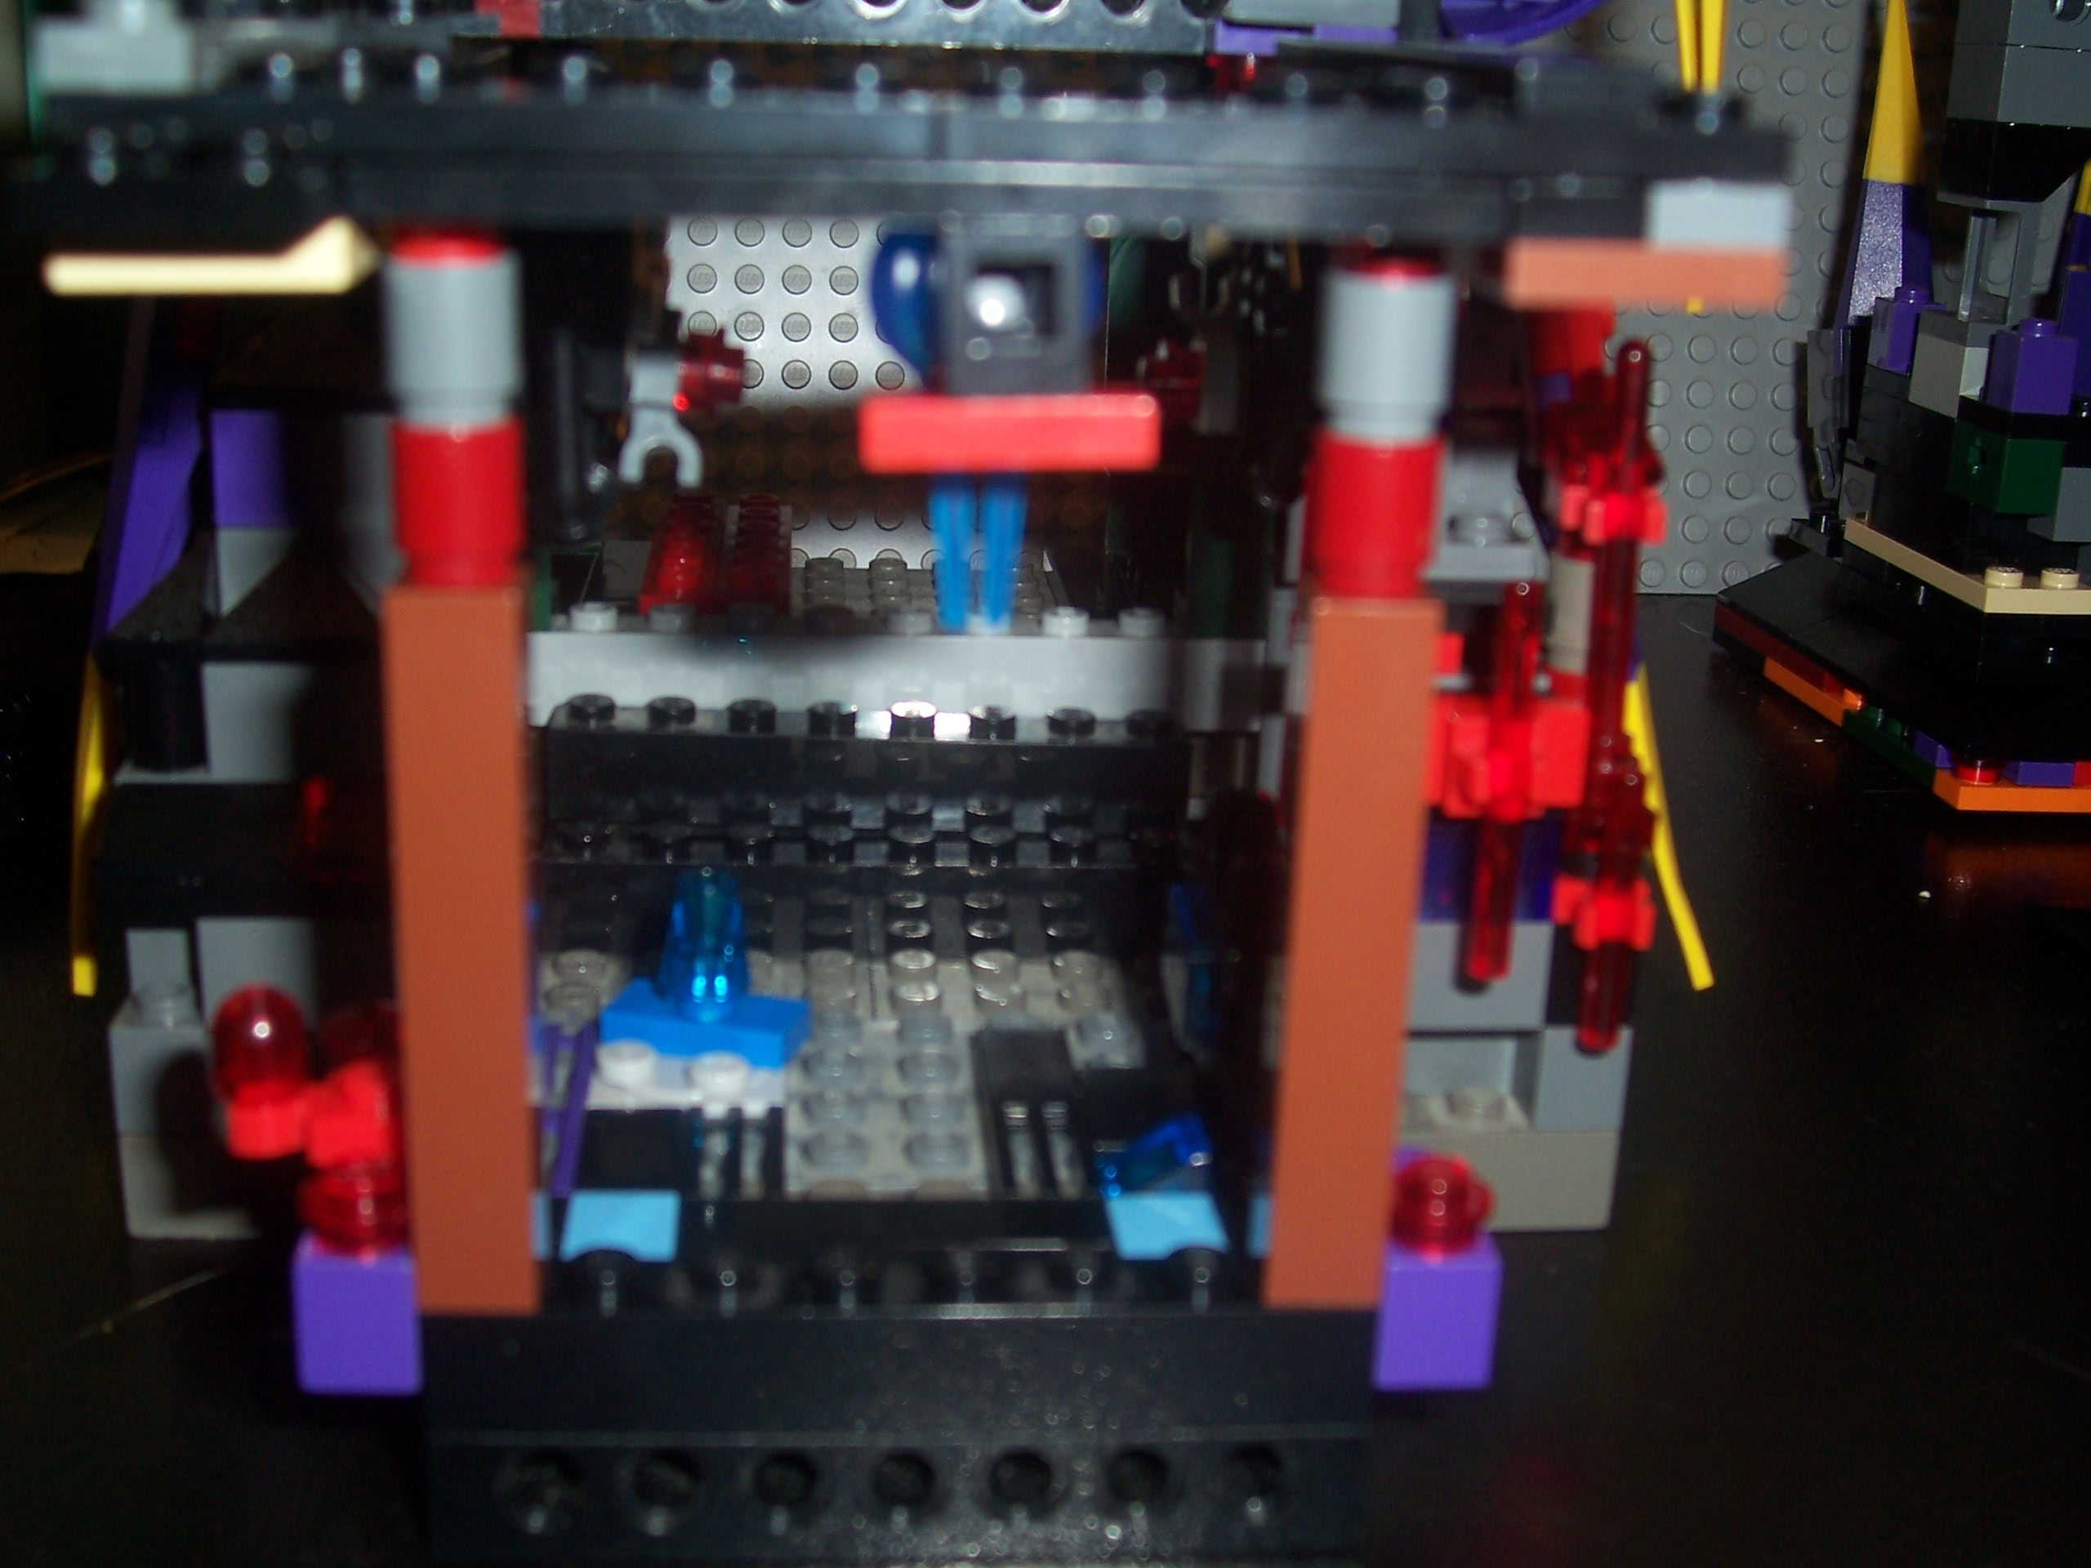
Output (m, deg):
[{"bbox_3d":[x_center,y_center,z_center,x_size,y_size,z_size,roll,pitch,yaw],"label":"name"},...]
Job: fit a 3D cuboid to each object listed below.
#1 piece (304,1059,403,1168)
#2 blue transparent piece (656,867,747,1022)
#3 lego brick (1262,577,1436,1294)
[{"bbox_3d":[-0.044,0.021,0.165,0.006,0.006,0.006,1,17,-5],"label":"piece"},{"bbox_3d":[-0.029,0.014,0.215,0.008,0.011,0.008,1,17,-5],"label":"blue transparent piece"},{"bbox_3d":[0.019,0.011,0.167,0.008,0.048,0.008,1,17,-5],"label":"lego brick"}]

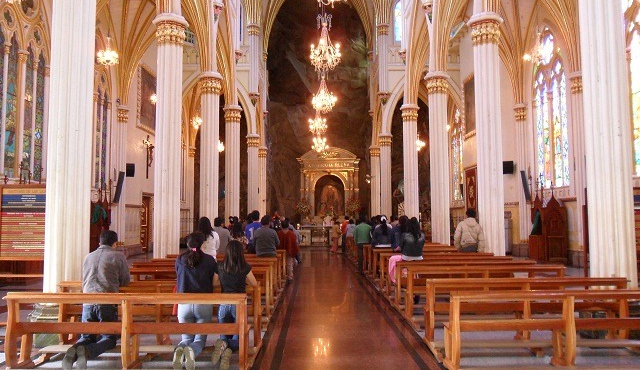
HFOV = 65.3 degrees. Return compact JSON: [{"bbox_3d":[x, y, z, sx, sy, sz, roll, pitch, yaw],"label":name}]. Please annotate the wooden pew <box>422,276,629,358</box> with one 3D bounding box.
[{"bbox_3d":[2.433,1.498,5.675,2.386,0.821,0.699,0,-4,-1],"label":"wooden pew"}]

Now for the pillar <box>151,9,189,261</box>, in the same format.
[{"bbox_3d":[-3.392,-0.845,11.157,0.760,6.136,0.760,0,-4,-1],"label":"pillar"}]

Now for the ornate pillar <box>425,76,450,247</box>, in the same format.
[{"bbox_3d":[3.600,-0.456,15.029,0.740,5.948,0.740,0,-4,-1],"label":"ornate pillar"}]

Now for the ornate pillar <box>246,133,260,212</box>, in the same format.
[{"bbox_3d":[-3.610,0.214,26.935,0.699,6.042,0.699,0,-4,-1],"label":"ornate pillar"}]

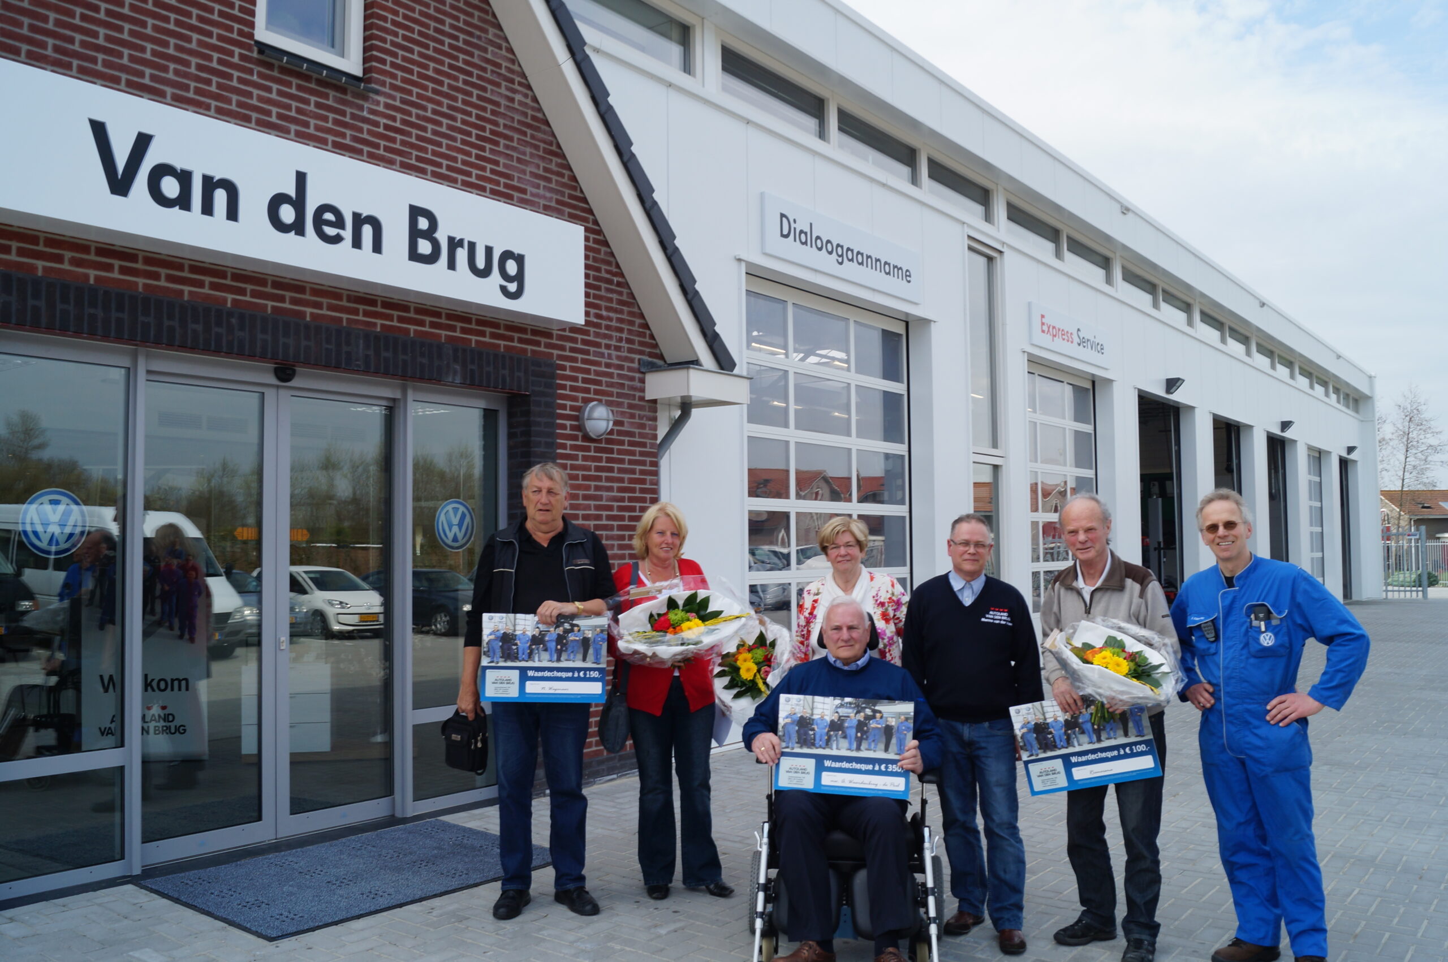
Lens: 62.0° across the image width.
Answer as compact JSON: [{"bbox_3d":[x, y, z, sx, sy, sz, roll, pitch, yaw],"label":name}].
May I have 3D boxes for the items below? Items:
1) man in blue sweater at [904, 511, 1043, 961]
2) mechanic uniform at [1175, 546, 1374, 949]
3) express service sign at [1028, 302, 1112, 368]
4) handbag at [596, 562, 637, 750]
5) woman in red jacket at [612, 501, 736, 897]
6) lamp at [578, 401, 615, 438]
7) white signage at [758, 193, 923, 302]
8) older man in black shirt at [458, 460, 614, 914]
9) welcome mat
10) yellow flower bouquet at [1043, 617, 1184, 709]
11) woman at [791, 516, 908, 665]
[{"bbox_3d":[0.983,0.984,4.710,0.540,1.670,0.380,-1,-3,16],"label":"man in blue sweater"},{"bbox_3d":[2.001,1.003,4.420,0.690,1.470,0.410,-2,-4,30],"label":"mechanic uniform"},{"bbox_3d":[4.337,-1.792,15.013,0.050,0.500,2.650,-3,-4,37],"label":"express service sign"},{"bbox_3d":[-0.479,0.785,5.340,0.180,0.850,0.270,1,-3,-17],"label":"handbag"},{"bbox_3d":[-0.213,0.969,5.330,0.540,1.720,0.400,0,-3,-5],"label":"woman in red jacket"},{"bbox_3d":[-0.800,-0.396,7.778,0.120,0.240,0.240,-3,-4,37],"label":"lamp"},{"bbox_3d":[1.113,-2.022,10.713,0.050,0.490,2.650,-3,-4,37],"label":"white signage"},{"bbox_3d":[-0.784,0.876,5.080,0.630,1.880,0.420,0,-3,-5],"label":"older man in black shirt"},{"bbox_3d":[-1.653,1.807,5.600,1.190,0.015,1.700,-3,-4,37],"label":"welcome mat"},{"bbox_3d":[1.416,0.669,4.380,0.510,0.360,0.320,-2,-3,18],"label":"yellow flower bouquet"},{"bbox_3d":[0.550,0.996,5.300,0.500,1.660,0.350,-1,-3,7],"label":"woman"}]

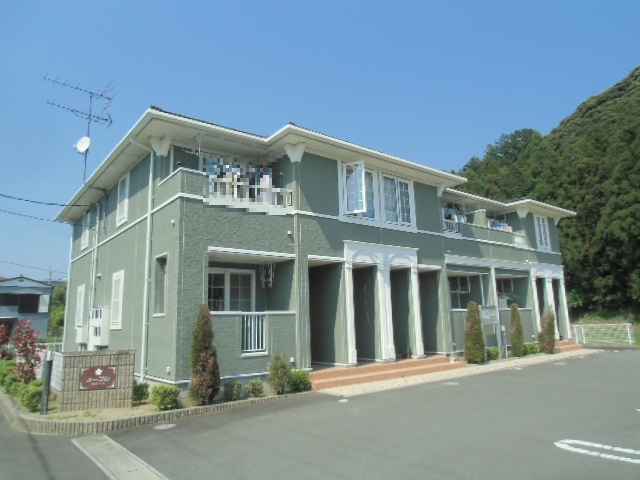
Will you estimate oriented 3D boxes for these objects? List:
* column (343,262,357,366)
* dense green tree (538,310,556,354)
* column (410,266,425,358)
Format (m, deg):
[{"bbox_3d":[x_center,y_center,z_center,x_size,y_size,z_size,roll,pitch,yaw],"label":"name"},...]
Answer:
[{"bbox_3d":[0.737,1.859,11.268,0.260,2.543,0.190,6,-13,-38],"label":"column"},{"bbox_3d":[8.609,3.459,16.792,0.565,1.659,0.565,6,-13,-38],"label":"dense green tree"},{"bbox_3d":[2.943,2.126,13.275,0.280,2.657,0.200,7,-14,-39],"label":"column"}]

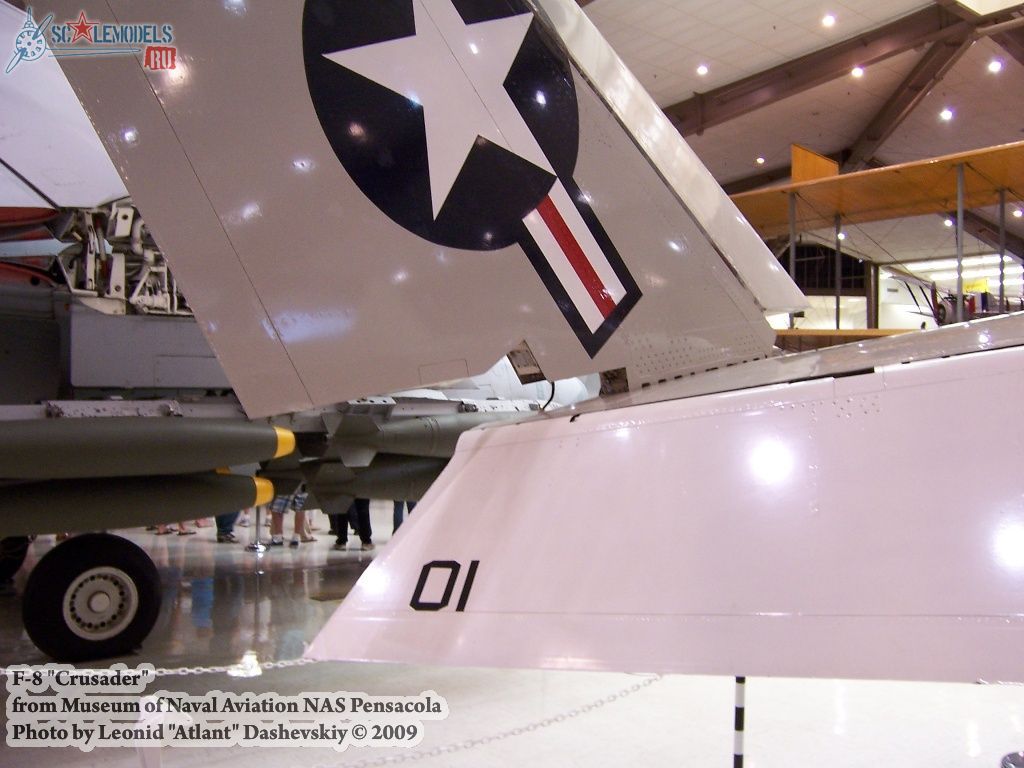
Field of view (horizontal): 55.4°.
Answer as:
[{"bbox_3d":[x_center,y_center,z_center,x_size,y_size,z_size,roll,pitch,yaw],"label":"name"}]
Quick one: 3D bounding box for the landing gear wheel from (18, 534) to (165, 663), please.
[{"bbox_3d":[-2.890,1.475,6.760,0.900,0.875,0.285,3,-3,-39],"label":"landing gear wheel"}]

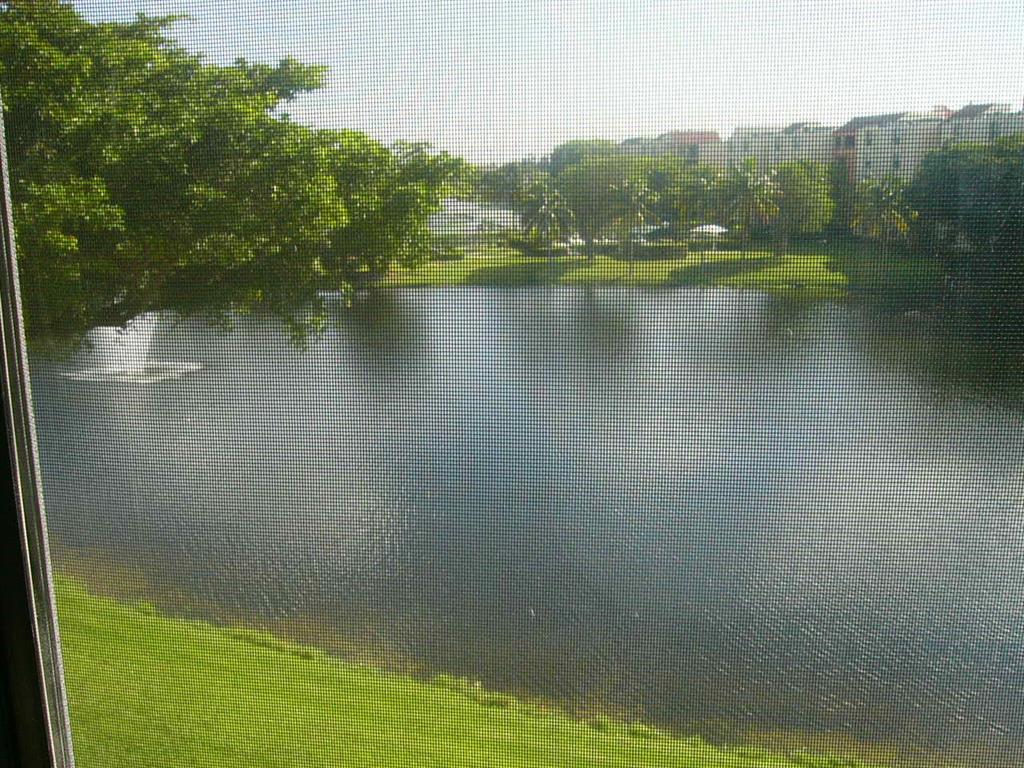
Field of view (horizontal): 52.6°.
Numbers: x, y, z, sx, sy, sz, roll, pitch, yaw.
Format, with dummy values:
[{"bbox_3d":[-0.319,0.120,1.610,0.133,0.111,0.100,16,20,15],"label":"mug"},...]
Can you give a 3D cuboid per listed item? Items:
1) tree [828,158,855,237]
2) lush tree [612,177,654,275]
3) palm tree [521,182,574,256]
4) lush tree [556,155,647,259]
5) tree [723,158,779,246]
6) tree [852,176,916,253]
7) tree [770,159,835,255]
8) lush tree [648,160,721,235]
[{"bbox_3d":[28.768,-15.773,90.673,4.200,7.770,4.200,0,11,0],"label":"tree"},{"bbox_3d":[7.969,-9.988,67.357,3.200,6.380,3.200,0,11,0],"label":"lush tree"},{"bbox_3d":[2.745,-12.701,80.071,4.400,5.660,4.400,0,11,0],"label":"palm tree"},{"bbox_3d":[6.734,-13.317,77.906,7.000,7.720,6.800,0,11,0],"label":"lush tree"},{"bbox_3d":[18.477,-13.660,79.878,4.500,7.300,4.500,0,11,0],"label":"tree"},{"bbox_3d":[29.846,-13.559,82.959,5.300,6.010,5.200,0,11,0],"label":"tree"},{"bbox_3d":[22.694,-13.716,80.886,5.300,7.320,5.300,0,11,0],"label":"tree"},{"bbox_3d":[14.454,-14.967,86.755,5.800,7.350,5.500,0,11,0],"label":"lush tree"}]

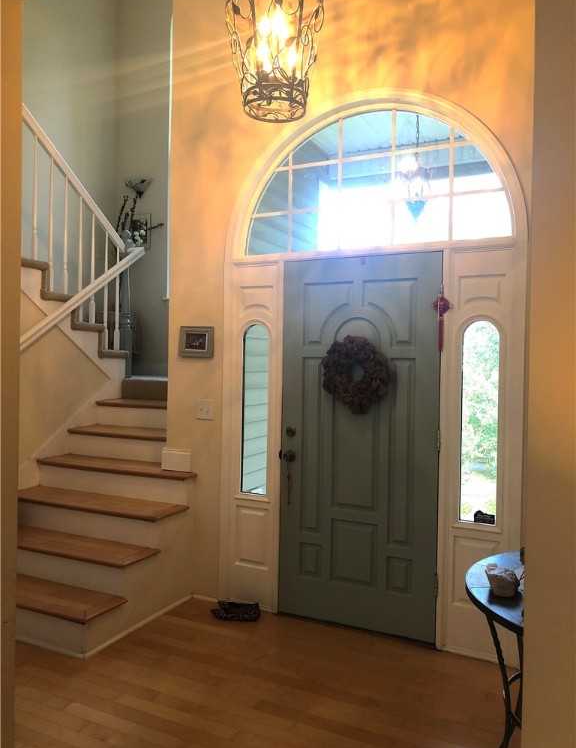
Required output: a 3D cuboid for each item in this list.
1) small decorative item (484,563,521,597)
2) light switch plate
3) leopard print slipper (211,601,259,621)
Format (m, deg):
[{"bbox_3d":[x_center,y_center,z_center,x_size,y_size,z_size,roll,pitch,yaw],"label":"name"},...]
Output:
[{"bbox_3d":[0.629,0.602,1.821,0.092,0.074,0.080,1,1,26],"label":"small decorative item"},{"bbox_3d":[-0.509,0.220,3.822,0.117,0.117,0.008,1,1,26],"label":"light switch plate"},{"bbox_3d":[-0.295,1.355,3.576,0.265,0.062,0.175,1,1,16],"label":"leopard print slipper"}]

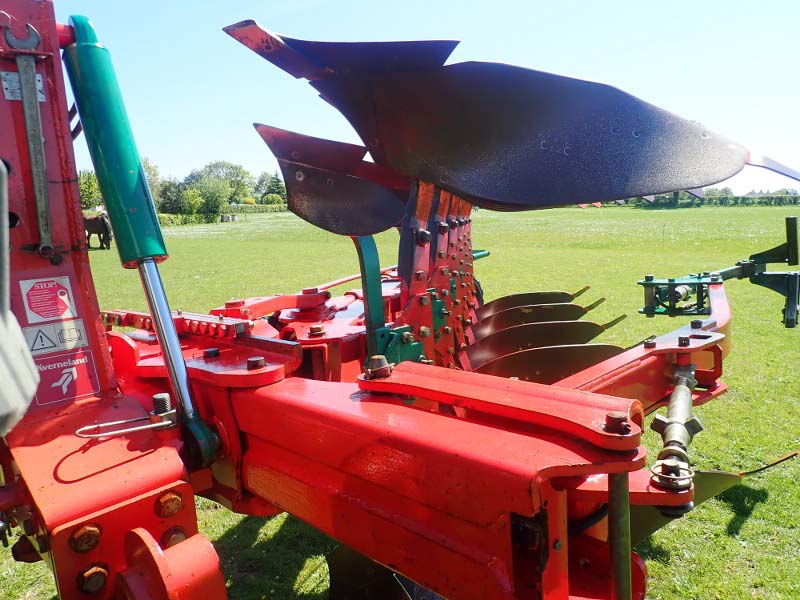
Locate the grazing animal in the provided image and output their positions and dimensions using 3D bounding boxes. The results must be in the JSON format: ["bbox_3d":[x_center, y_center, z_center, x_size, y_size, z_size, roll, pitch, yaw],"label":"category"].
[{"bbox_3d":[-12.666,-2.822,23.800,1.950,1.400,0.500,2,10,20],"label":"grazing animal"}]

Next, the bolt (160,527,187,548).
[{"bbox_3d":[-0.388,0.415,1.000,0.024,0.048,0.048,7,12,43],"label":"bolt"}]

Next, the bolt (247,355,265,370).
[{"bbox_3d":[-0.303,0.135,1.220,0.039,0.022,0.039,-12,11,-43],"label":"bolt"}]

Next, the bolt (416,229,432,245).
[{"bbox_3d":[0.090,-0.231,2.120,0.051,0.051,0.030,-12,11,-43],"label":"bolt"}]

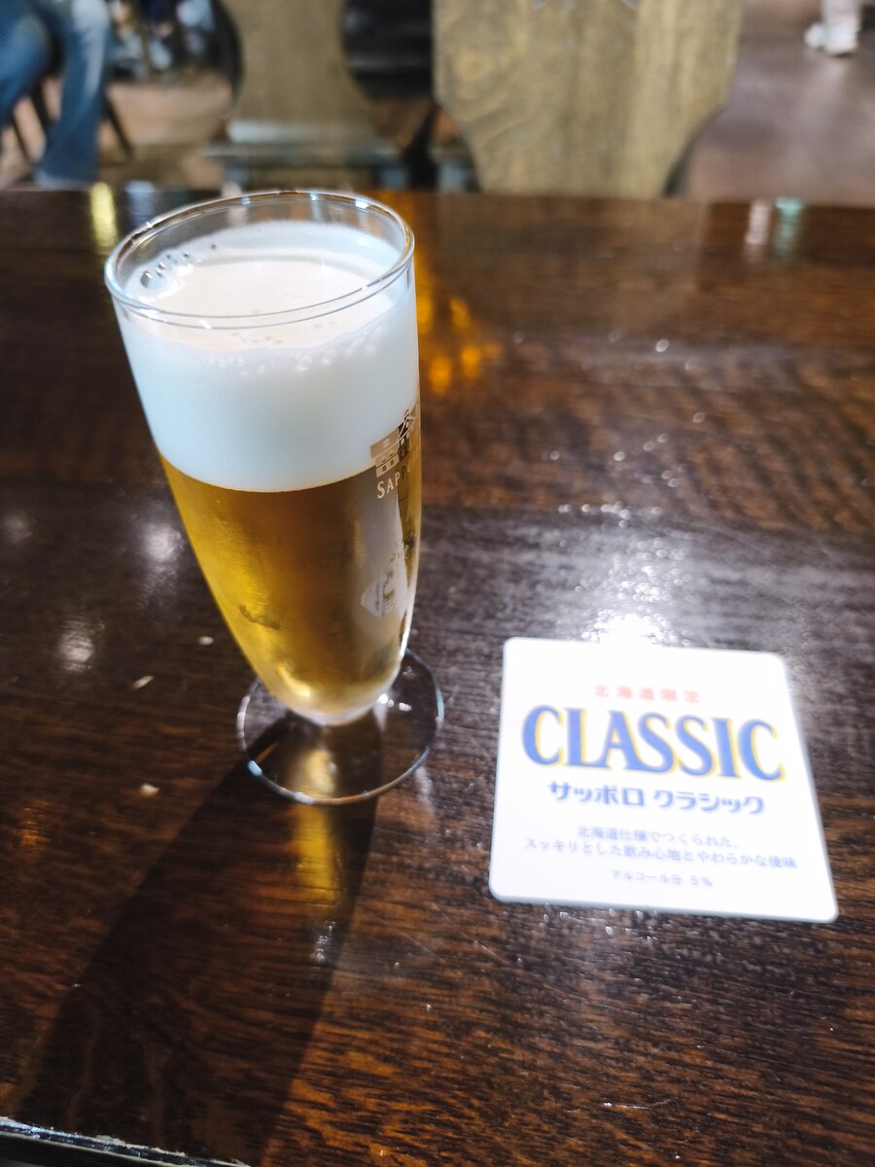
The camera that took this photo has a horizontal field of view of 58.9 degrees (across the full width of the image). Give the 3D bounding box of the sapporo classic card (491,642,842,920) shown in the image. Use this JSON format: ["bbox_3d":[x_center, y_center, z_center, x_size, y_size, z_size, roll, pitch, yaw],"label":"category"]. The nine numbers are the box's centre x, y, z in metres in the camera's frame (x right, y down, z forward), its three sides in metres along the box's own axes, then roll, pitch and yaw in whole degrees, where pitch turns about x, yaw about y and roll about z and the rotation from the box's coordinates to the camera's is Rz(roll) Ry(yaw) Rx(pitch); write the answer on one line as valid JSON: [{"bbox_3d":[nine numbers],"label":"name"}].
[{"bbox_3d":[0.066,0.055,0.240,0.093,0.002,0.093,4,45,5],"label":"sapporo classic card"}]

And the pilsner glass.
[{"bbox_3d":[-0.032,-0.011,0.201,0.067,0.151,0.067,-1,45,1],"label":"pilsner glass"}]

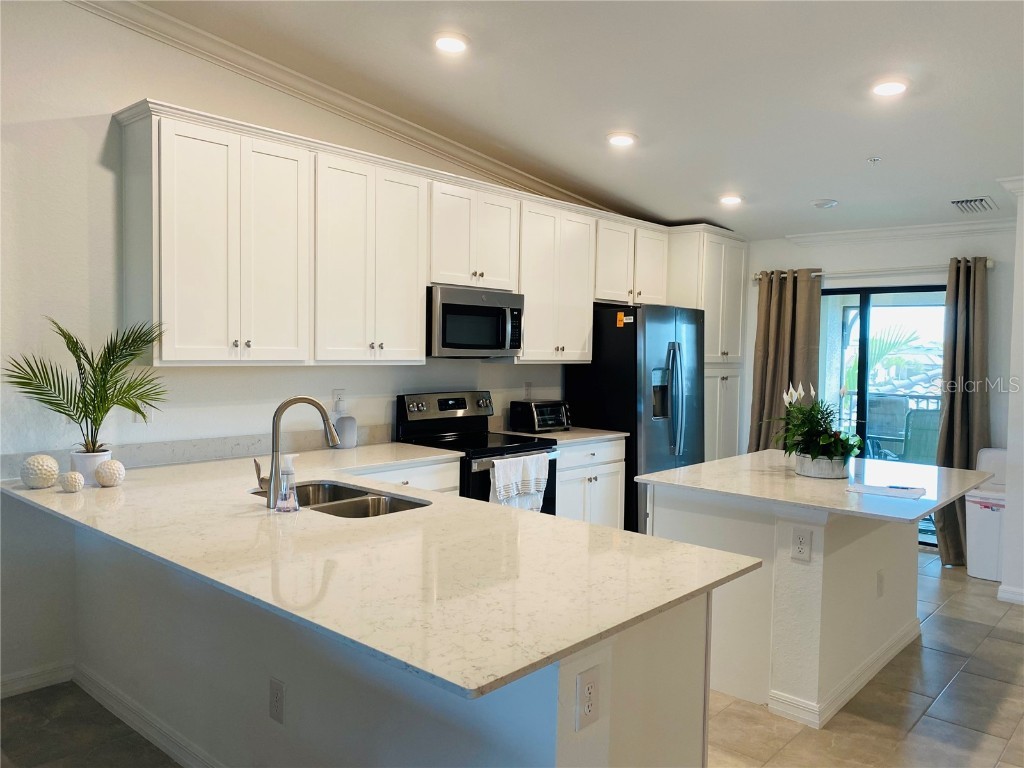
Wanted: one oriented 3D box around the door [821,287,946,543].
[{"bbox_3d":[2.872,0.228,6.279,1.512,2.026,0.101,3,3,42],"label":"door"}]

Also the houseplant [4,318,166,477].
[{"bbox_3d":[-1.696,0.069,3.065,0.450,0.661,0.520,4,4,42],"label":"houseplant"}]

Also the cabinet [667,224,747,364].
[{"bbox_3d":[1.552,-0.723,6.705,0.650,1.127,0.791,3,3,42],"label":"cabinet"}]

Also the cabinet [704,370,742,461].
[{"bbox_3d":[1.528,0.497,6.754,0.650,1.305,0.766,3,3,42],"label":"cabinet"}]

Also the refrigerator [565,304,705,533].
[{"bbox_3d":[0.940,0.326,5.801,0.740,1.770,0.900,4,4,42],"label":"refrigerator"}]

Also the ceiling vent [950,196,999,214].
[{"bbox_3d":[3.075,-1.191,5.116,0.240,0.030,0.370,4,-2,42],"label":"ceiling vent"}]

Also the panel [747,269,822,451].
[{"bbox_3d":[2.257,0.120,6.430,0.595,2.145,0.140,4,4,42],"label":"panel"}]

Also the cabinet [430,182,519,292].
[{"bbox_3d":[-0.337,-0.886,4.810,0.328,0.601,0.773,3,3,42],"label":"cabinet"}]

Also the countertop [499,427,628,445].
[{"bbox_3d":[0.307,0.354,5.367,0.654,0.028,0.875,3,3,42],"label":"countertop"}]

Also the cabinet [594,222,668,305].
[{"bbox_3d":[0.812,-0.903,5.960,0.326,0.595,0.980,4,4,42],"label":"cabinet"}]

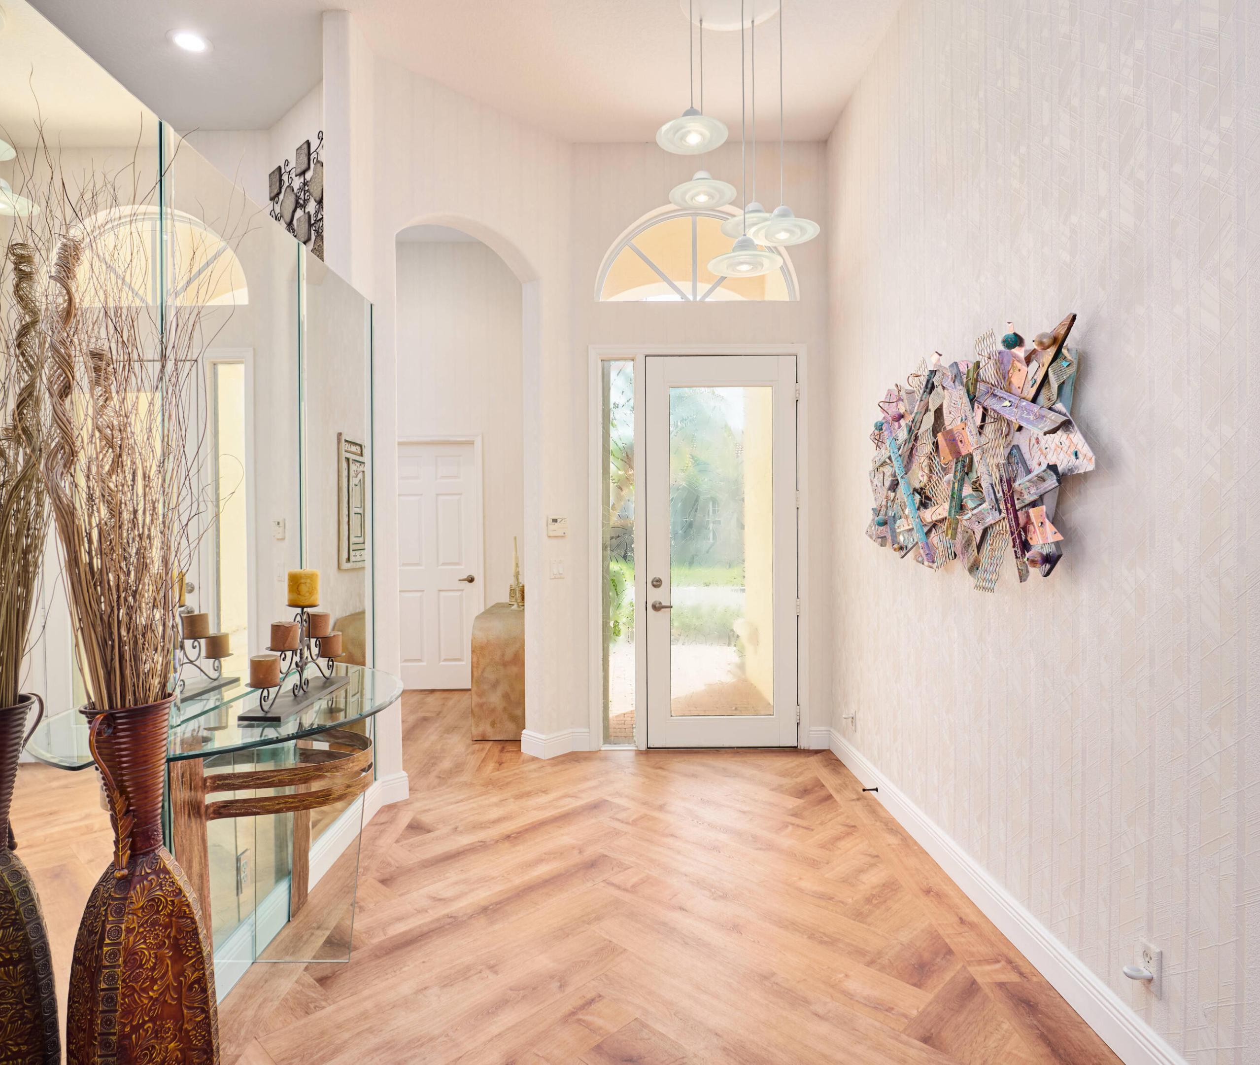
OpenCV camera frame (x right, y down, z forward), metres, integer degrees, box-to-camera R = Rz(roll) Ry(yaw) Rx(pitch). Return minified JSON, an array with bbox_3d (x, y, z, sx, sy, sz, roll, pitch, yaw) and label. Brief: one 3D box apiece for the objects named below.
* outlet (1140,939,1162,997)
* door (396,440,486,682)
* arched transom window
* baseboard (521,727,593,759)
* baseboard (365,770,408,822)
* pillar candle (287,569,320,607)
[{"bbox_3d":[1.264,1.058,1.795,0.012,0.118,0.072,0,1,-1],"label":"outlet"},{"bbox_3d":[-1.622,0.277,6.143,0.800,2.060,0.060,0,1,-1],"label":"door"},{"bbox_3d":[0.406,-1.677,4.486,1.220,0.590,0.090,0,1,-1],"label":"arched transom window"},{"bbox_3d":[-0.444,1.253,4.380,0.420,0.135,0.170,0,1,-1],"label":"baseboard"},{"bbox_3d":[-1.173,1.268,3.528,0.100,0.135,0.370,0,1,11],"label":"baseboard"},{"bbox_3d":[-0.981,0.168,2.206,0.087,0.100,0.087,0,1,-1],"label":"pillar candle"}]

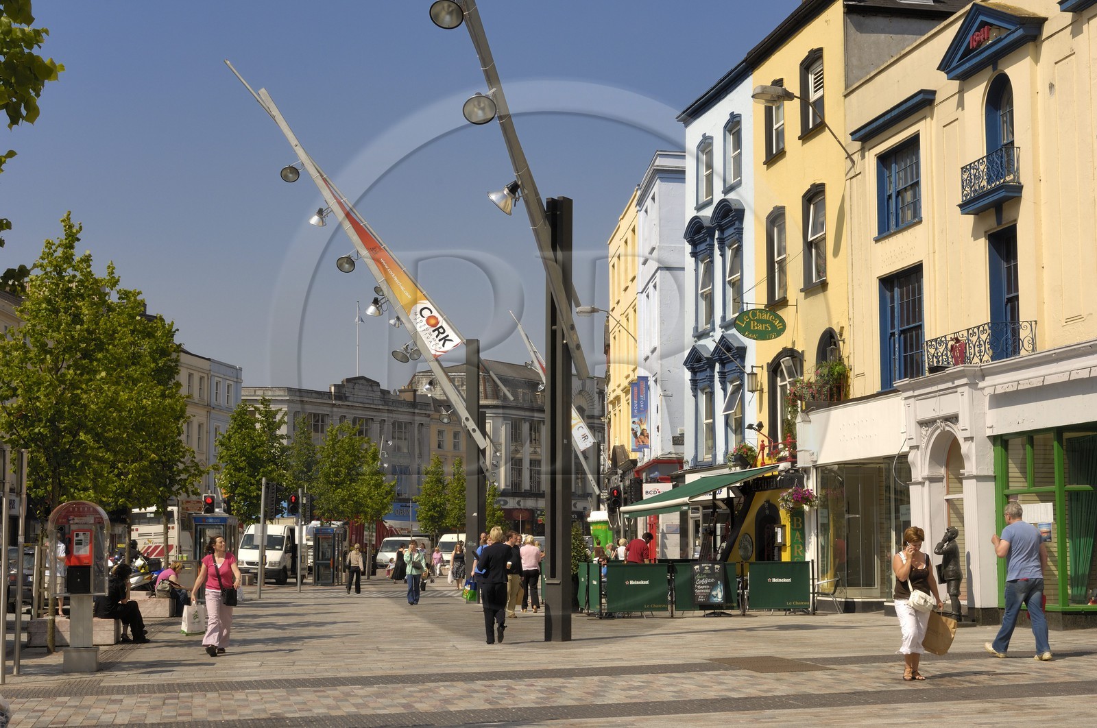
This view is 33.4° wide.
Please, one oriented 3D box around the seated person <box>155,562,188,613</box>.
[{"bbox_3d":[-8.232,4.910,39.861,0.750,1.189,0.500,1,-6,-10],"label":"seated person"}]

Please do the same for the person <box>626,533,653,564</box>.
[{"bbox_3d":[1.851,4.227,37.118,0.520,1.600,0.500,-5,-8,40],"label":"person"}]

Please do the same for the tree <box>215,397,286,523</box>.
[{"bbox_3d":[-11.601,4.975,71.365,2.785,7.396,2.800,0,-6,0],"label":"tree"}]

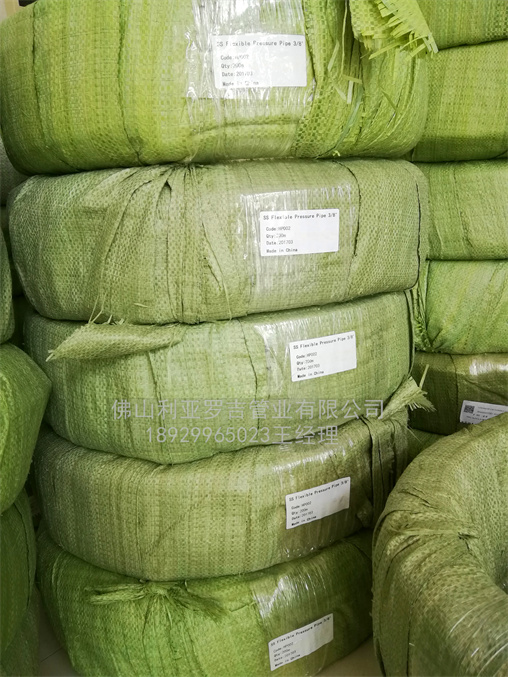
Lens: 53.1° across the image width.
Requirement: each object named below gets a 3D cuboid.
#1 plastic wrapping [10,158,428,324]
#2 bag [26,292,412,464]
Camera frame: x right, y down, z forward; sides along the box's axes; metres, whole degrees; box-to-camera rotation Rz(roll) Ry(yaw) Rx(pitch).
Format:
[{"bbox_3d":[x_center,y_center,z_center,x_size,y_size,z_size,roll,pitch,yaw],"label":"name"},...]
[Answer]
[{"bbox_3d":[-0.063,-0.185,0.920,0.690,0.190,0.690,-6,14,-17],"label":"plastic wrapping"},{"bbox_3d":[-0.056,-0.002,0.898,0.635,0.180,0.635,-7,13,-18],"label":"bag"}]

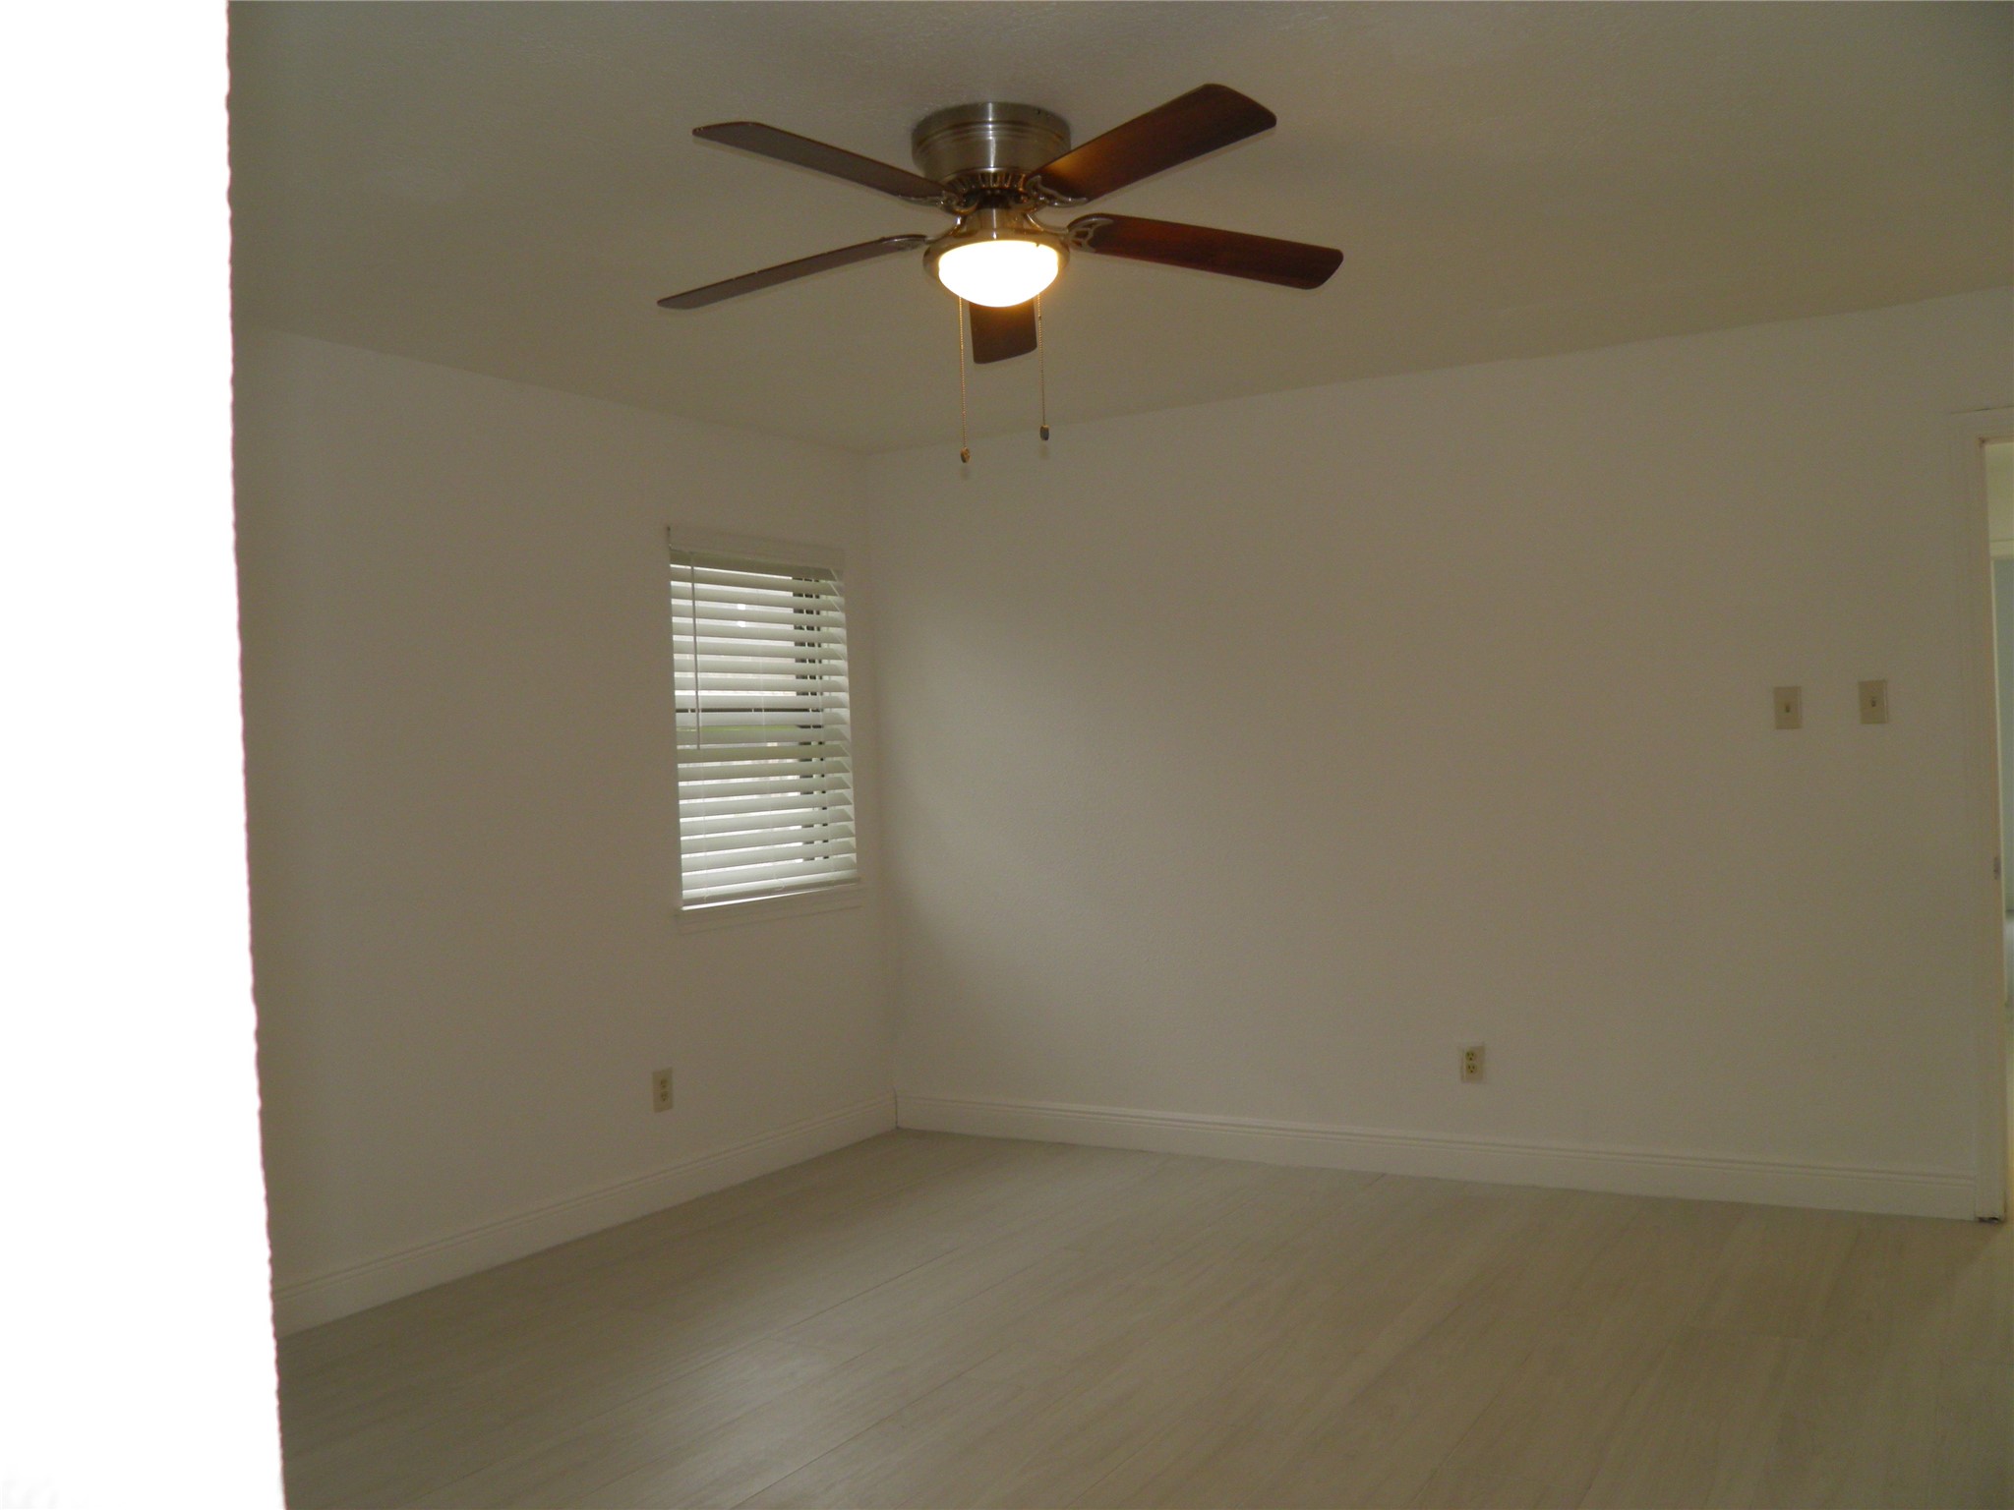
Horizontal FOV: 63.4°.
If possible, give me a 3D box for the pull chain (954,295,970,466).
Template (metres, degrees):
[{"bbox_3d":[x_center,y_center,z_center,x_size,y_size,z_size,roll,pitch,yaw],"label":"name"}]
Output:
[{"bbox_3d":[-0.079,-0.681,2.930,0.015,0.310,0.015,-2,0,0],"label":"pull chain"}]

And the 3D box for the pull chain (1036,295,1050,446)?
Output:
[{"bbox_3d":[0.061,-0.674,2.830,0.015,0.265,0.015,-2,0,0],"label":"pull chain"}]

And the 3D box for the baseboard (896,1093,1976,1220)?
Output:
[{"bbox_3d":[1.070,1.223,5.070,3.380,0.133,0.015,-2,0,29],"label":"baseboard"}]

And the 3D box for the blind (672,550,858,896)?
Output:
[{"bbox_3d":[-0.792,-0.101,5.440,0.060,1.110,0.870,-2,0,33],"label":"blind"}]

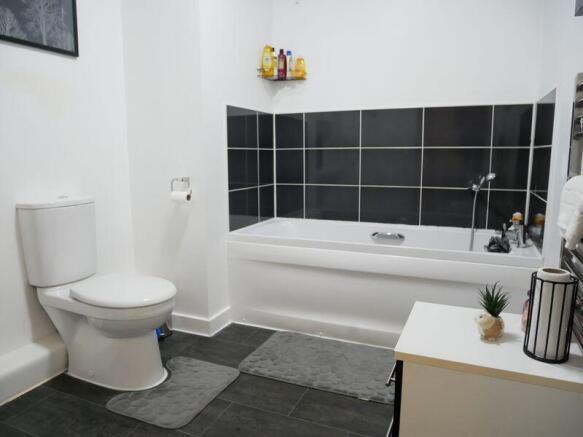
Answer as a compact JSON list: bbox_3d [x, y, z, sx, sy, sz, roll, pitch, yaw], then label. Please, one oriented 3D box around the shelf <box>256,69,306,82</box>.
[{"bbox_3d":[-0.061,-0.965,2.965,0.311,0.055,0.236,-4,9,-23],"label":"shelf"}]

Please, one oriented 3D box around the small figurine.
[{"bbox_3d":[0.515,0.236,1.128,0.075,0.140,0.066,2,9,16],"label":"small figurine"}]

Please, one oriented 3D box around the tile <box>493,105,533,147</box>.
[{"bbox_3d":[1.300,-0.541,2.568,0.209,0.246,0.011,3,9,22],"label":"tile"}]

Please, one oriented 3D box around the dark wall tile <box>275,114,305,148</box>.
[{"bbox_3d":[-0.011,-0.614,3.088,0.223,0.246,0.011,3,9,22],"label":"dark wall tile"}]

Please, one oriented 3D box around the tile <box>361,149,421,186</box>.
[{"bbox_3d":[0.655,-0.333,2.896,0.400,0.249,0.010,3,9,22],"label":"tile"}]

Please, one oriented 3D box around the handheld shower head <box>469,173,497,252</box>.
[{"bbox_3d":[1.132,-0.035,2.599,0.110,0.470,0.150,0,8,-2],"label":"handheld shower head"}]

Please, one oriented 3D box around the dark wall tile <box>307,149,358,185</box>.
[{"bbox_3d":[0.283,-0.355,3.040,0.399,0.249,0.010,3,9,22],"label":"dark wall tile"}]

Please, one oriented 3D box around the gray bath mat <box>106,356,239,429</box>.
[{"bbox_3d":[-0.507,0.745,1.936,0.402,0.018,0.502,3,9,22],"label":"gray bath mat"}]

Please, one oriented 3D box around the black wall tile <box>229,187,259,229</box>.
[{"bbox_3d":[-0.299,-0.065,2.804,0.010,0.245,0.397,3,9,22],"label":"black wall tile"}]

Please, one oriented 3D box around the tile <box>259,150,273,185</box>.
[{"bbox_3d":[-0.173,-0.358,3.074,0.010,0.249,0.267,3,9,22],"label":"tile"}]

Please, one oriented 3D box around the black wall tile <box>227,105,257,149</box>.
[{"bbox_3d":[-0.301,-0.558,2.731,0.010,0.244,0.397,3,9,22],"label":"black wall tile"}]

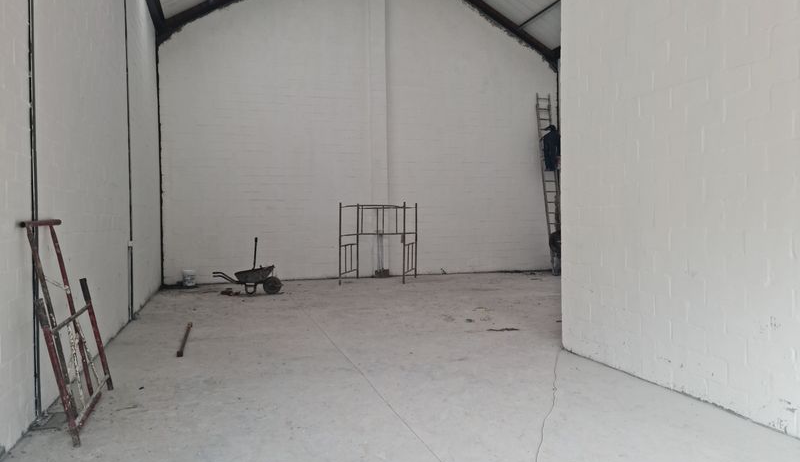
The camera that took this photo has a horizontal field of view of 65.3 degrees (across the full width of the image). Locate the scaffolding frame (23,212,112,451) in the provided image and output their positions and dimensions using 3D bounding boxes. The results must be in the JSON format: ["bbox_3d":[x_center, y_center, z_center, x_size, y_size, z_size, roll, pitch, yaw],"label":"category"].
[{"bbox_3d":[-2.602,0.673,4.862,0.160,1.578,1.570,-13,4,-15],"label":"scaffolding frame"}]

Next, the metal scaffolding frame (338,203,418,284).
[{"bbox_3d":[-0.499,0.276,15.002,1.530,1.880,1.540,-1,1,11],"label":"metal scaffolding frame"}]

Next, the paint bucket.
[{"bbox_3d":[-4.889,1.102,14.492,0.300,0.365,0.300,-1,1,-15],"label":"paint bucket"}]

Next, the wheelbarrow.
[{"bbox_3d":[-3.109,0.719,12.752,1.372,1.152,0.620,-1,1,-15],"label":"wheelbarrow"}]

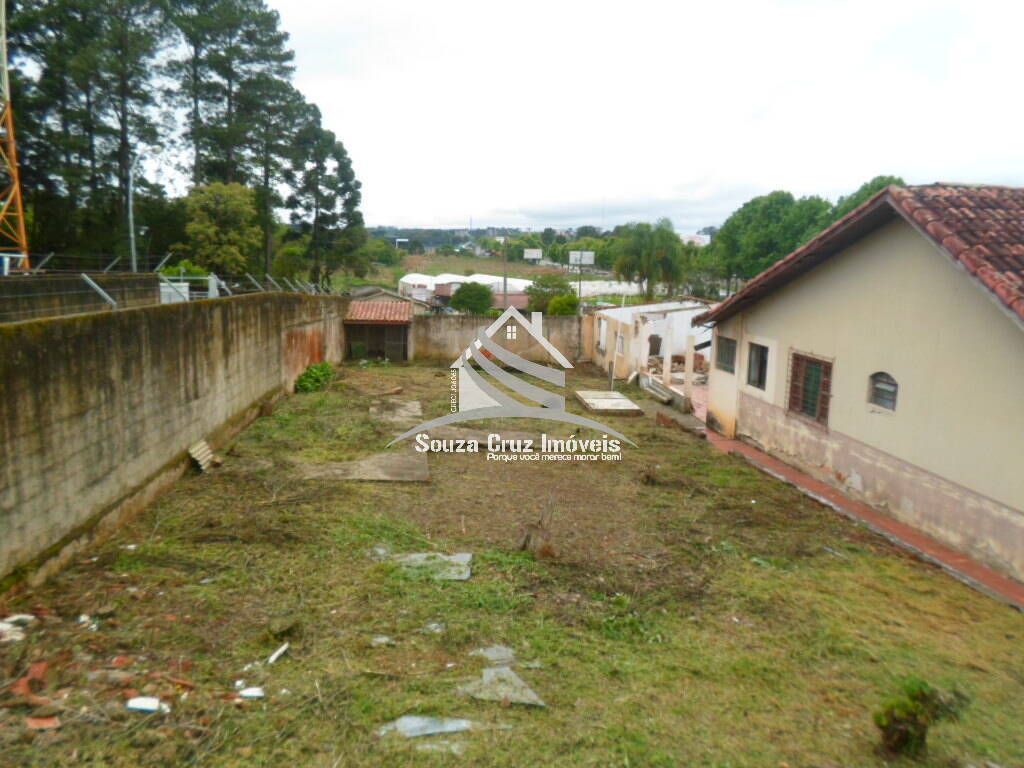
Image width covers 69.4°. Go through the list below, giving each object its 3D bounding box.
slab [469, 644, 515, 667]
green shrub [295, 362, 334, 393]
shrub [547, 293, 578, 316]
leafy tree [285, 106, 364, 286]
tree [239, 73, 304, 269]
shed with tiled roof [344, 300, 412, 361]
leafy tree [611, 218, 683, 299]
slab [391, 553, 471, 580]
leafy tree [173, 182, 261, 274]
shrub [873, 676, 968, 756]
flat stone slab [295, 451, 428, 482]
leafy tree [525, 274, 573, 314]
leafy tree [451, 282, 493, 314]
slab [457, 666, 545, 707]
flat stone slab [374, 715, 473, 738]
[{"bbox_3d":[-0.166,2.385,6.460,0.411,0.040,0.351,0,9,0],"label":"slab"},{"bbox_3d":[-4.549,-0.160,17.142,0.750,0.560,0.850,0,10,-4],"label":"green shrub"},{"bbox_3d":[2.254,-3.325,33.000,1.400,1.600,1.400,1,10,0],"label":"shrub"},{"bbox_3d":[-20.284,-20.338,80.000,8.222,19.797,8.222,-1,10,-5],"label":"leafy tree"},{"bbox_3d":[-18.784,-16.039,58.000,5.000,16.000,4.800,-3,11,-18],"label":"tree"},{"bbox_3d":[-5.181,-2.139,28.994,2.523,2.150,2.100,-1,10,-5],"label":"shed with tiled roof"},{"bbox_3d":[14.550,-13.469,80.000,7.789,8.871,7.789,-1,10,-5],"label":"leafy tree"},{"bbox_3d":[-0.829,1.865,7.561,0.820,0.050,0.660,0,10,-2],"label":"slab"},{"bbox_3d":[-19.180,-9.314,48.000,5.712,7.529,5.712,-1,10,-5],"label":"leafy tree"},{"bbox_3d":[2.807,2.317,5.157,0.560,0.400,0.460,6,12,29],"label":"shrub"},{"bbox_3d":[-2.302,1.361,11.867,1.950,0.090,1.700,0,9,-6],"label":"flat stone slab"},{"bbox_3d":[2.125,-4.976,42.691,2.750,2.889,2.750,2,9,3],"label":"leafy tree"},{"bbox_3d":[-2.350,-4.849,44.000,2.618,2.380,2.618,-1,10,-5],"label":"leafy tree"},{"bbox_3d":[-0.073,2.275,5.571,0.650,0.050,0.450,-1,10,-8],"label":"slab"},{"bbox_3d":[-0.641,2.538,5.455,0.681,0.040,0.262,-1,9,-5],"label":"flat stone slab"}]

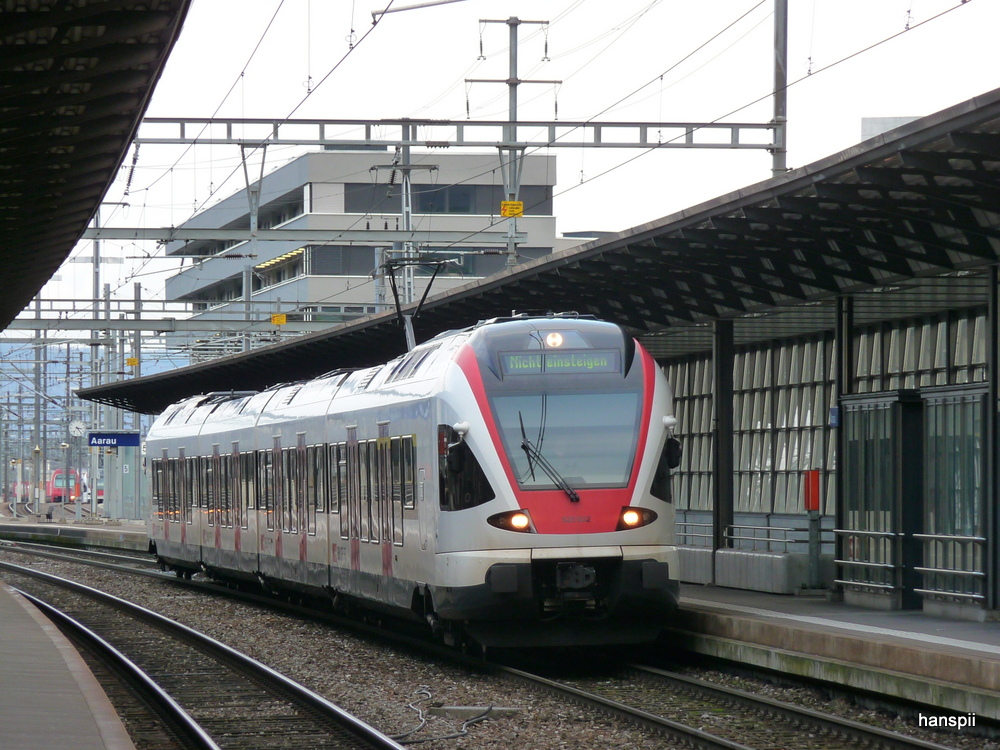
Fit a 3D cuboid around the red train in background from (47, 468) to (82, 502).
[{"bbox_3d":[-51.711,13.364,724.805,2.900,4.100,40.000,0,-1,-5],"label":"red train in background"}]

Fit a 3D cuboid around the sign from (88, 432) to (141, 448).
[{"bbox_3d":[-15.548,2.634,247.000,2.050,0.510,0.130,0,-1,-9],"label":"sign"}]

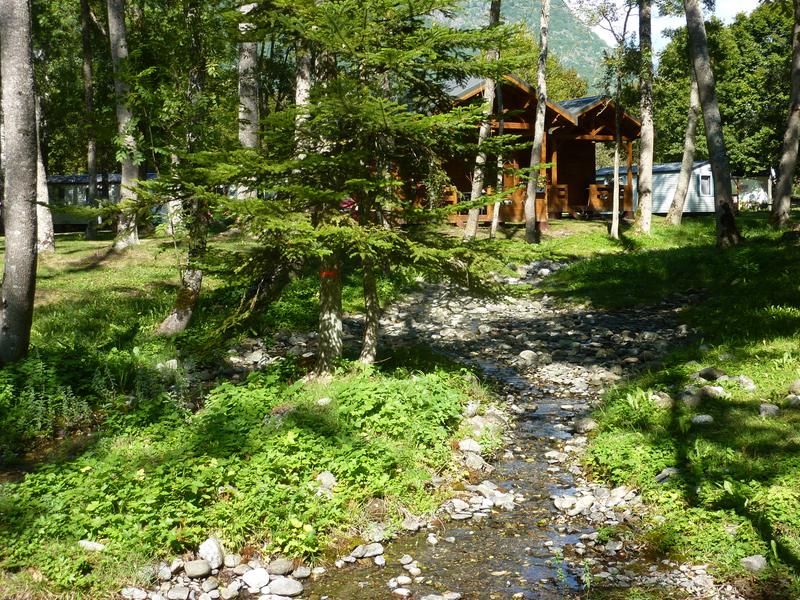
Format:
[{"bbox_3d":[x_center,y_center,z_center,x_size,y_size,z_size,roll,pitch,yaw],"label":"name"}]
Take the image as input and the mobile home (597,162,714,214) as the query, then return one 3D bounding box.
[{"bbox_3d":[13.799,-5.929,55.723,3.400,2.950,6.900,-5,6,-41],"label":"mobile home"}]

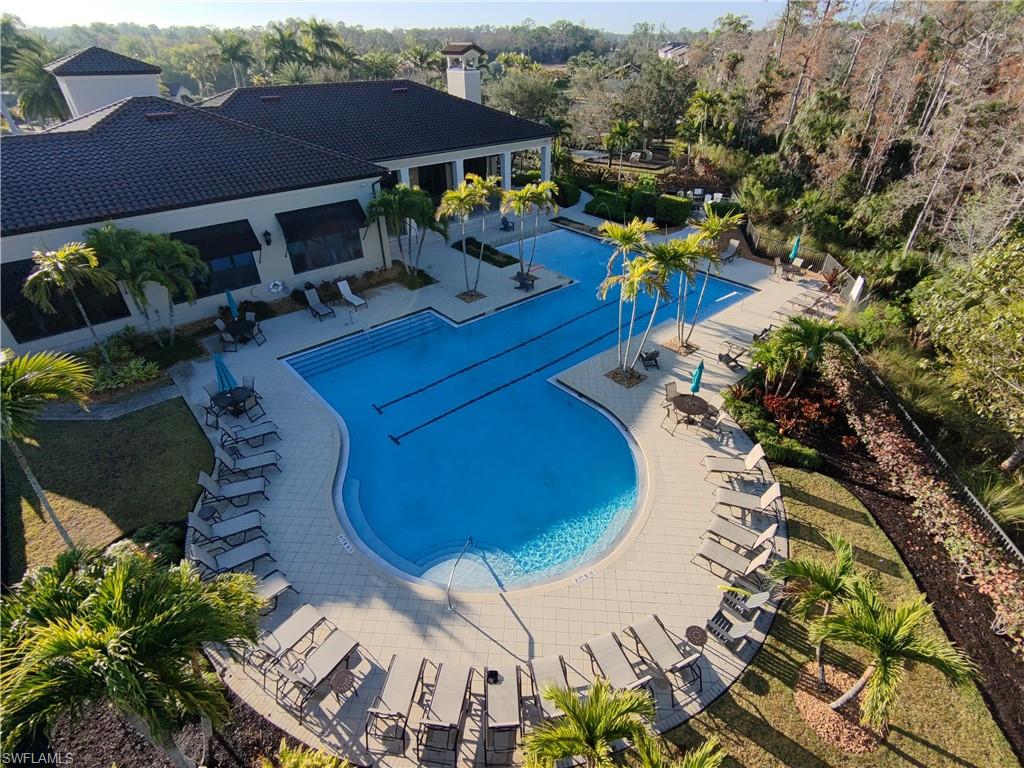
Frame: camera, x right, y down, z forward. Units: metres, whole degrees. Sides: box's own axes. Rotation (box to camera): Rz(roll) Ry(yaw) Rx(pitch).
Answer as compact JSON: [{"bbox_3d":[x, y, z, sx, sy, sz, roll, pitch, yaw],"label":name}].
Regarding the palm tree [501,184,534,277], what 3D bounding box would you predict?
[{"bbox_3d":[0.263,-8.133,26.965,1.760,4.640,1.760,1,34,0],"label":"palm tree"}]

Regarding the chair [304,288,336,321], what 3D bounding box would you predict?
[{"bbox_3d":[-9.388,-3.843,24.448,0.700,1.000,1.850,-26,43,-34],"label":"chair"}]

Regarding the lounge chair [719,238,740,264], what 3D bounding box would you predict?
[{"bbox_3d":[13.500,-8.251,31.425,0.700,1.020,1.850,29,43,35],"label":"lounge chair"}]

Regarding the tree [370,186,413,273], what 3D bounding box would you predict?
[{"bbox_3d":[-6.348,-8.122,27.019,2.500,4.700,2.500,-7,35,-10],"label":"tree"}]

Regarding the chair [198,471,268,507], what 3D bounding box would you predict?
[{"bbox_3d":[-7.788,2.875,13.983,1.820,0.880,0.670,-9,36,-14],"label":"chair"}]

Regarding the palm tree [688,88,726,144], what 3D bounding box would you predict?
[{"bbox_3d":[20.763,-27.928,54.384,3.770,6.960,3.770,1,34,0],"label":"palm tree"}]

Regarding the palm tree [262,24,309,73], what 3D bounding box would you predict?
[{"bbox_3d":[-24.800,-33.608,57.243,5.040,11.910,5.040,1,34,0],"label":"palm tree"}]

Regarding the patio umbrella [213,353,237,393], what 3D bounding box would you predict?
[{"bbox_3d":[-9.728,-0.026,17.081,0.650,2.400,0.650,-21,40,-28],"label":"patio umbrella"}]

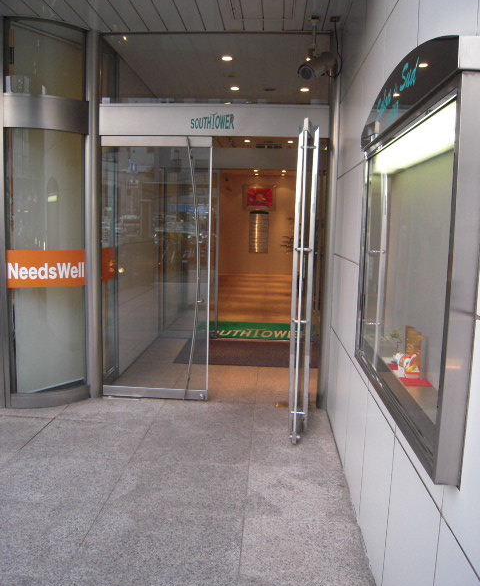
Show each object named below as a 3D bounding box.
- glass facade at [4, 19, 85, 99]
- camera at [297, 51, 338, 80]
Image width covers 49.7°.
[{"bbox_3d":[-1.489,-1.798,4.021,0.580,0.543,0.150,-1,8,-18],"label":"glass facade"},{"bbox_3d":[0.573,-1.683,3.830,0.130,0.140,0.290,9,39,47],"label":"camera"}]

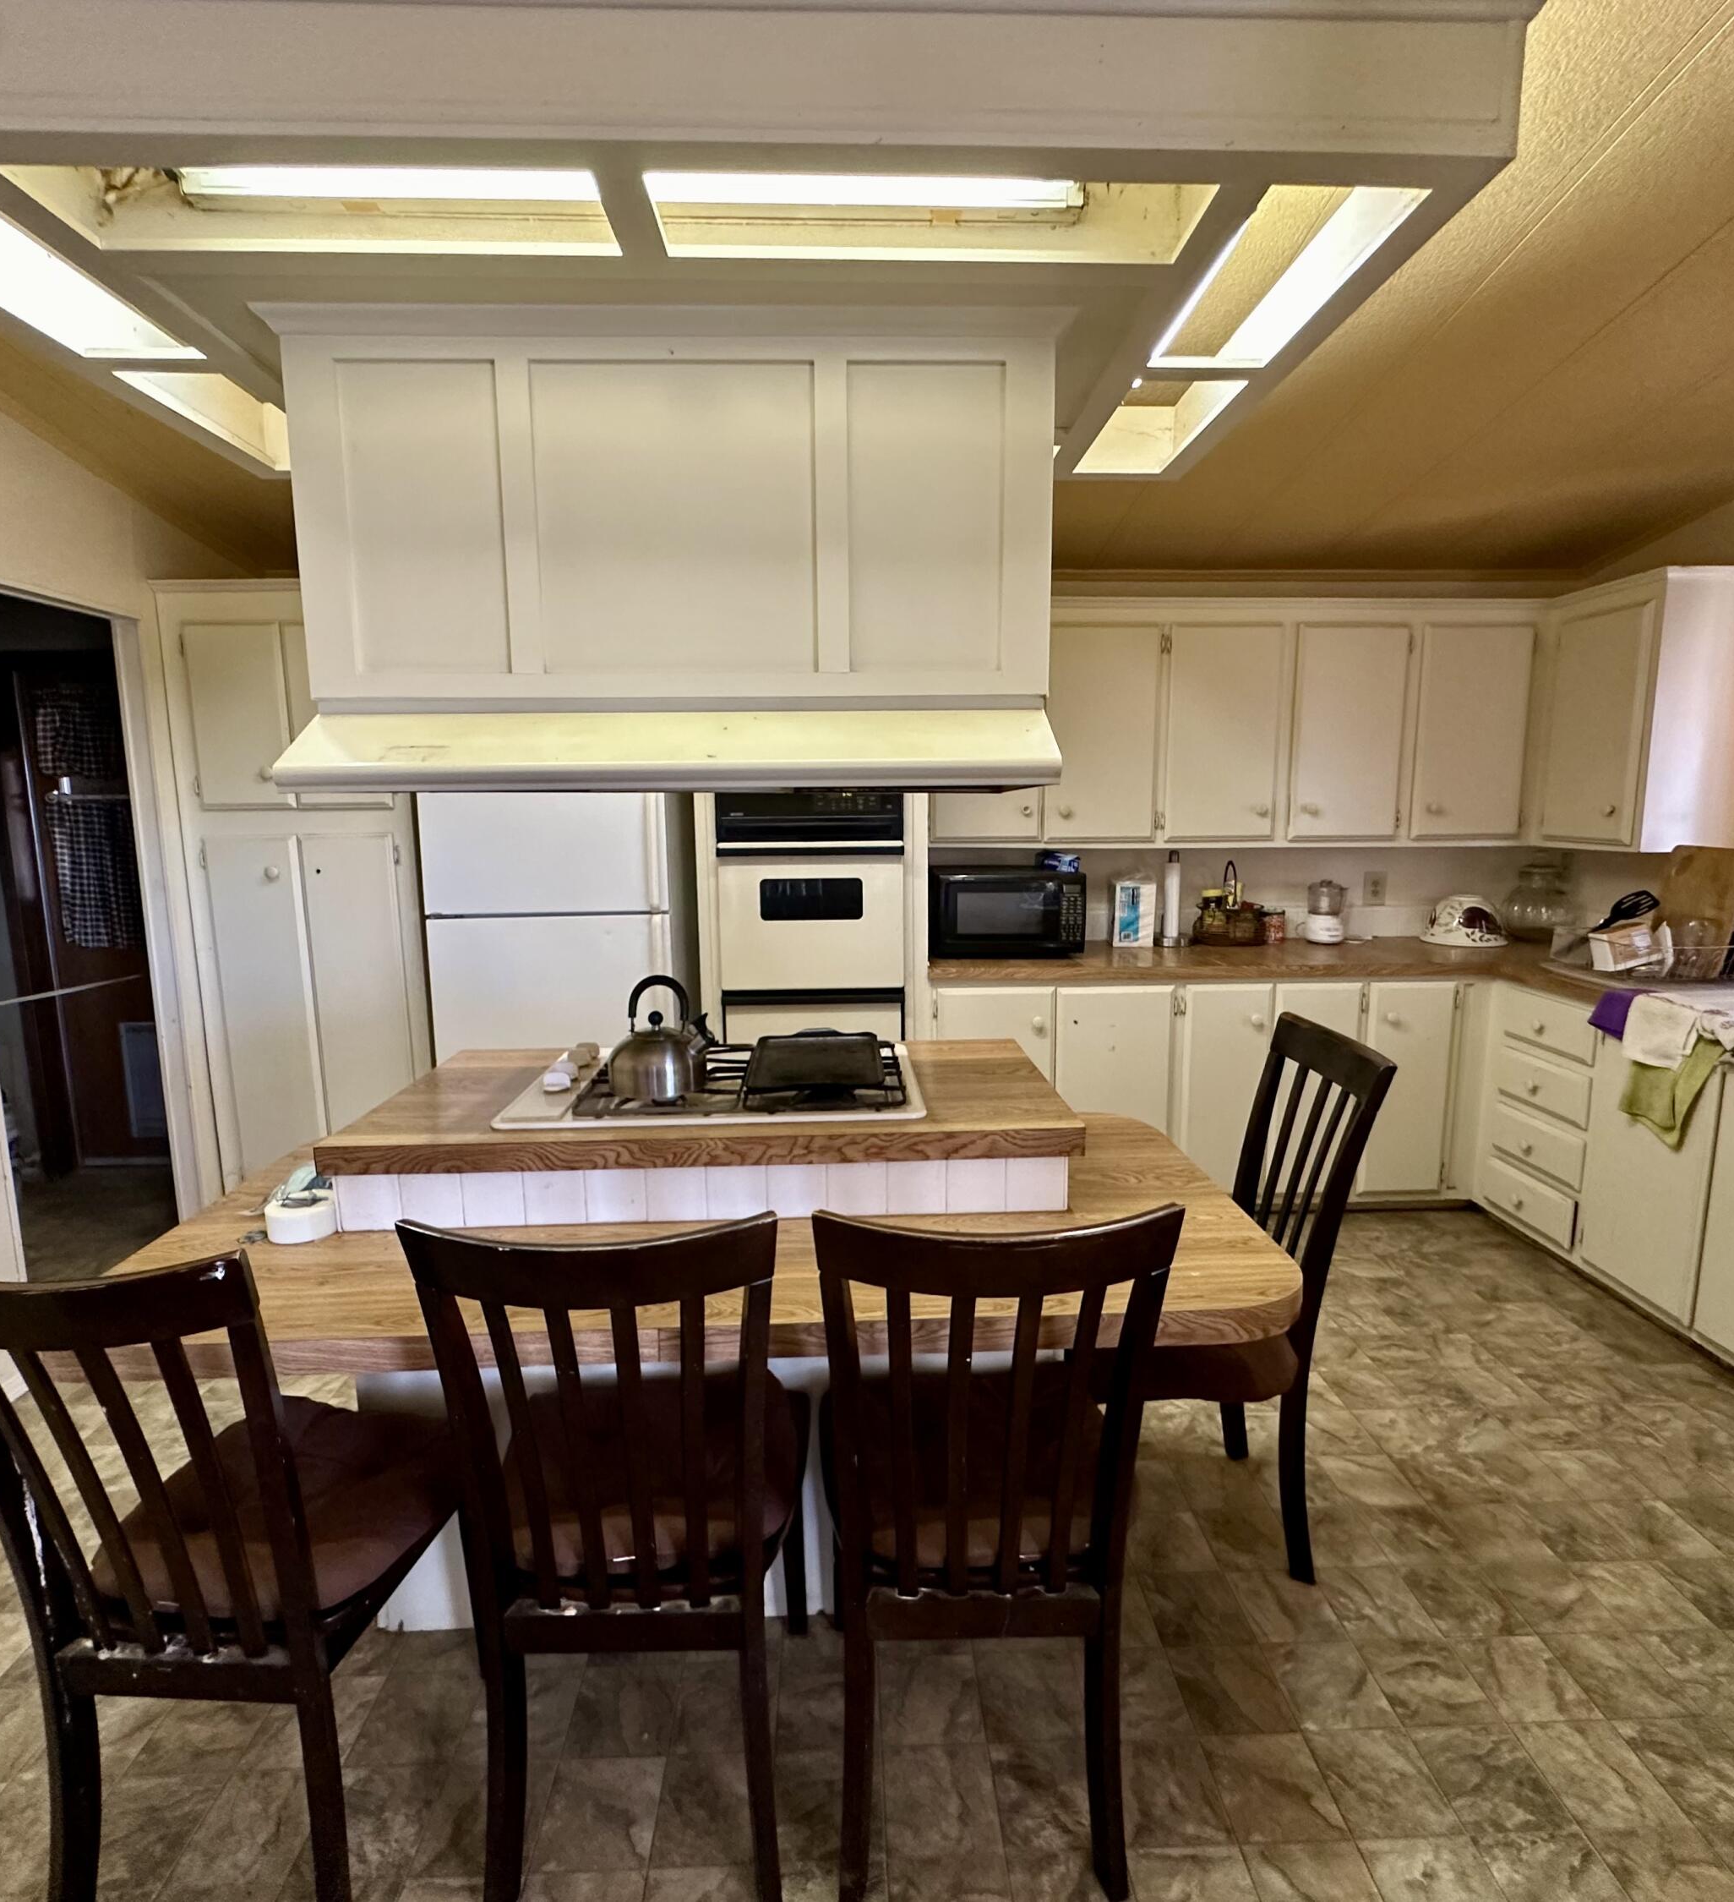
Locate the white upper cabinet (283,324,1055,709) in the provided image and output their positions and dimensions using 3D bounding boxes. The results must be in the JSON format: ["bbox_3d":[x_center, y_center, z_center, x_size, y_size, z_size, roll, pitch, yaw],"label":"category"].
[{"bbox_3d":[-0.308,-0.718,1.837,1.215,0.580,0.380,-1,8,-2],"label":"white upper cabinet"}]

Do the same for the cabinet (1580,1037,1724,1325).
[{"bbox_3d":[2.476,0.611,2.917,0.540,0.750,0.410,-1,8,-1],"label":"cabinet"}]

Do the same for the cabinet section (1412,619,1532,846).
[{"bbox_3d":[2.228,-0.819,3.910,0.430,0.790,0.310,-1,9,-2],"label":"cabinet section"}]

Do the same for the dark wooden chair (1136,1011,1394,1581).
[{"bbox_3d":[0.685,0.692,2.132,0.550,1.020,0.470,-1,8,-1],"label":"dark wooden chair"}]

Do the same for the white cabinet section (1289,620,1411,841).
[{"bbox_3d":[1.764,-0.814,3.894,0.430,0.790,0.310,-1,9,-2],"label":"white cabinet section"}]

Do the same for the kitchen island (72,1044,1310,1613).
[{"bbox_3d":[-0.283,0.764,2.033,1.950,0.920,1.100,-1,8,-2],"label":"kitchen island"}]

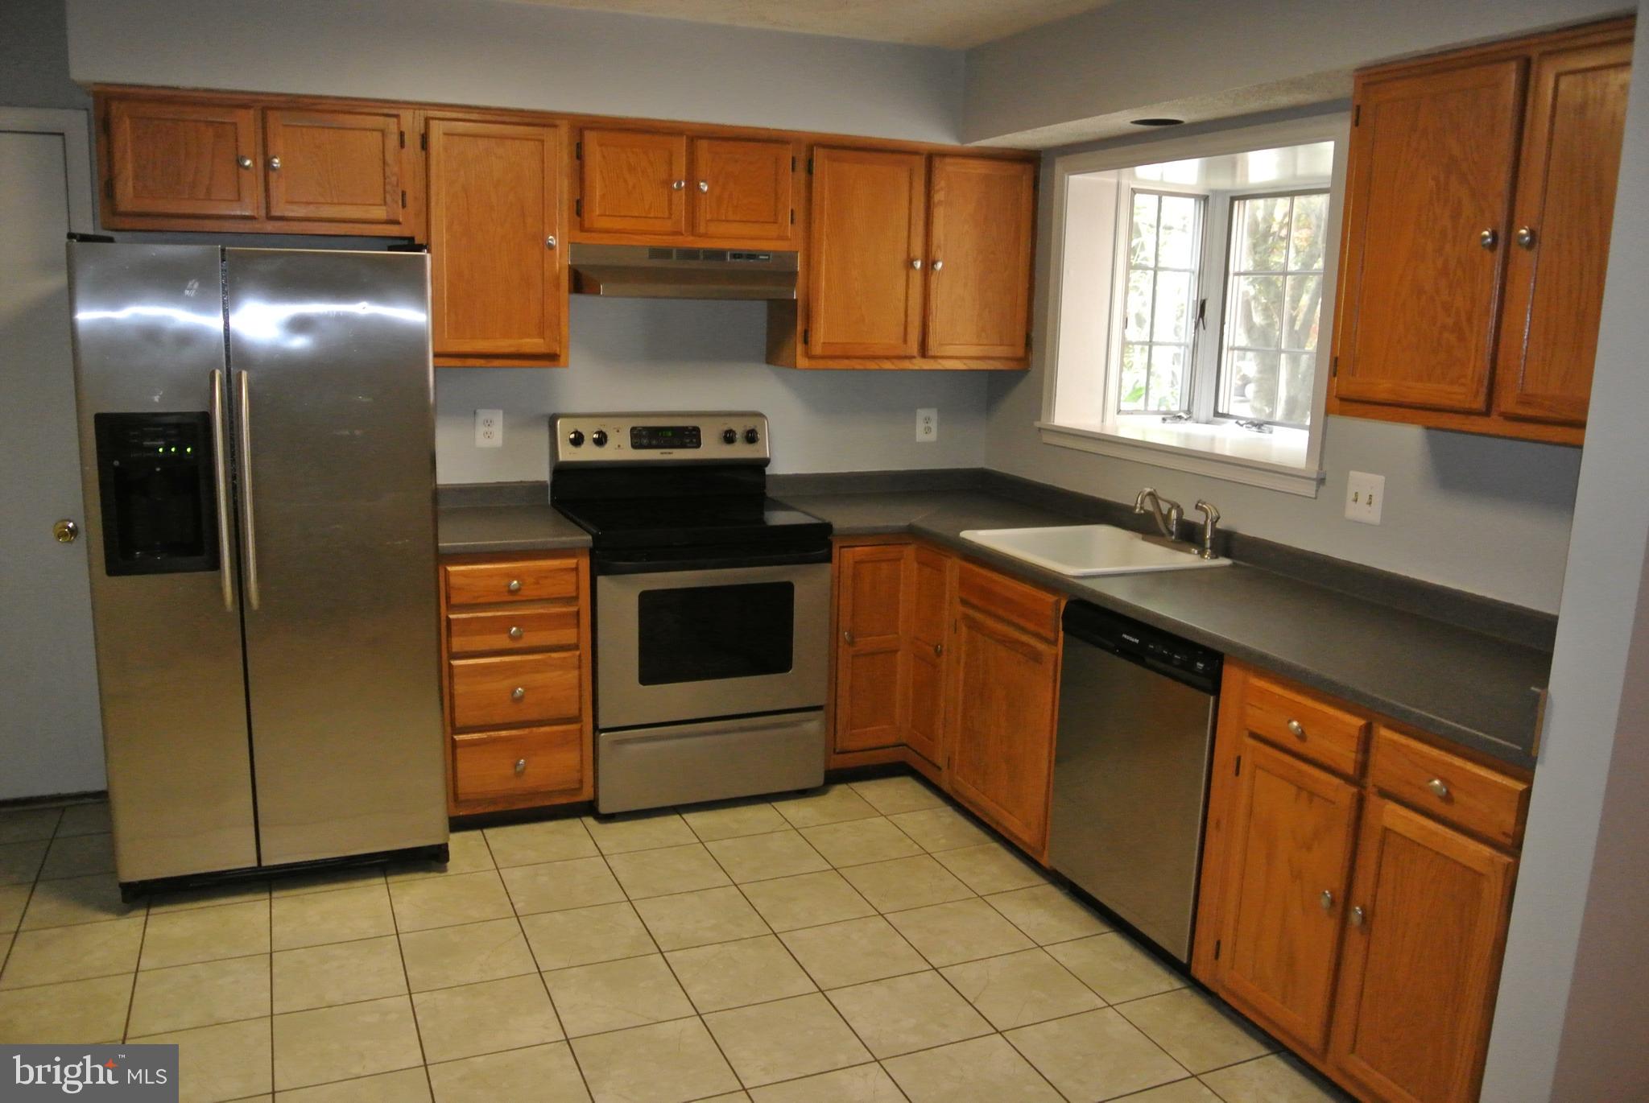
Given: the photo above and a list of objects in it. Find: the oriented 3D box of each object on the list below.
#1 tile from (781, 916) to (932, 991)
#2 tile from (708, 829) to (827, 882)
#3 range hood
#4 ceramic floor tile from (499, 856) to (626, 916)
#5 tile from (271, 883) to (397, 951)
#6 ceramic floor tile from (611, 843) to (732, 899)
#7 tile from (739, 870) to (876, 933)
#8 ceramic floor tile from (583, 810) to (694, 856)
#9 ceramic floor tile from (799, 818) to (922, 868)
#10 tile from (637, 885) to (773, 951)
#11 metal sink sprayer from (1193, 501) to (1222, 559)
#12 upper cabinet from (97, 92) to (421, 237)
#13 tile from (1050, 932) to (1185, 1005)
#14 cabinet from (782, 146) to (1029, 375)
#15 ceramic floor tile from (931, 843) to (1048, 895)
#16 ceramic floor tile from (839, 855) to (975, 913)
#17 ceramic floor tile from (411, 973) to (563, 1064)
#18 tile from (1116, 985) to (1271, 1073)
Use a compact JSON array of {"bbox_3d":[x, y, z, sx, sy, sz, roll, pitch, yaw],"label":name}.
[{"bbox_3d":[0.074,1.025,3.158,0.305,0.012,0.305,-3,12,-23],"label":"tile"},{"bbox_3d":[-0.165,0.910,3.684,0.301,0.010,0.301,-3,12,-23],"label":"tile"},{"bbox_3d":[-0.465,-0.904,3.999,0.759,0.152,0.445,-3,12,-23],"label":"range hood"},{"bbox_3d":[-0.721,0.930,3.423,0.302,0.012,0.302,-3,11,-23],"label":"ceramic floor tile"},{"bbox_3d":[-1.270,0.950,3.203,0.301,0.010,0.301,-3,12,-23],"label":"tile"},{"bbox_3d":[-0.444,0.922,3.565,0.301,0.010,0.301,-3,12,-23],"label":"ceramic floor tile"},{"bbox_3d":[-0.045,0.958,3.391,0.300,0.010,0.300,-3,11,-23],"label":"tile"},{"bbox_3d":[-0.572,0.872,3.851,0.305,0.012,0.295,-3,12,-23],"label":"ceramic floor tile"},{"bbox_3d":[0.114,0.889,3.794,0.301,0.010,0.301,-3,12,-23],"label":"ceramic floor tile"},{"bbox_3d":[-0.324,0.971,3.272,0.300,0.010,0.300,-3,11,-23],"label":"tile"},{"bbox_3d":[1.102,-0.066,3.575,0.080,0.172,0.045,0,11,-12],"label":"metal sink sprayer"},{"bbox_3d":[-1.609,-1.099,3.542,0.870,0.385,0.325,-3,12,-23],"label":"upper cabinet"},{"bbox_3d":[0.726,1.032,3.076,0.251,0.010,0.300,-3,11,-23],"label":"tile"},{"bbox_3d":[0.281,-1.025,4.396,0.916,0.753,0.328,-3,12,-23],"label":"cabinet"},{"bbox_3d":[0.496,0.931,3.623,0.275,0.012,0.302,-3,11,-23],"label":"ceramic floor tile"},{"bbox_3d":[0.232,0.944,3.508,0.302,0.012,0.302,-3,11,-23],"label":"ceramic floor tile"},{"bbox_3d":[-0.756,1.049,2.776,0.301,0.010,0.301,-3,12,-23],"label":"ceramic floor tile"},{"bbox_3d":[0.866,1.105,2.861,0.280,0.012,0.305,-3,12,-23],"label":"tile"}]

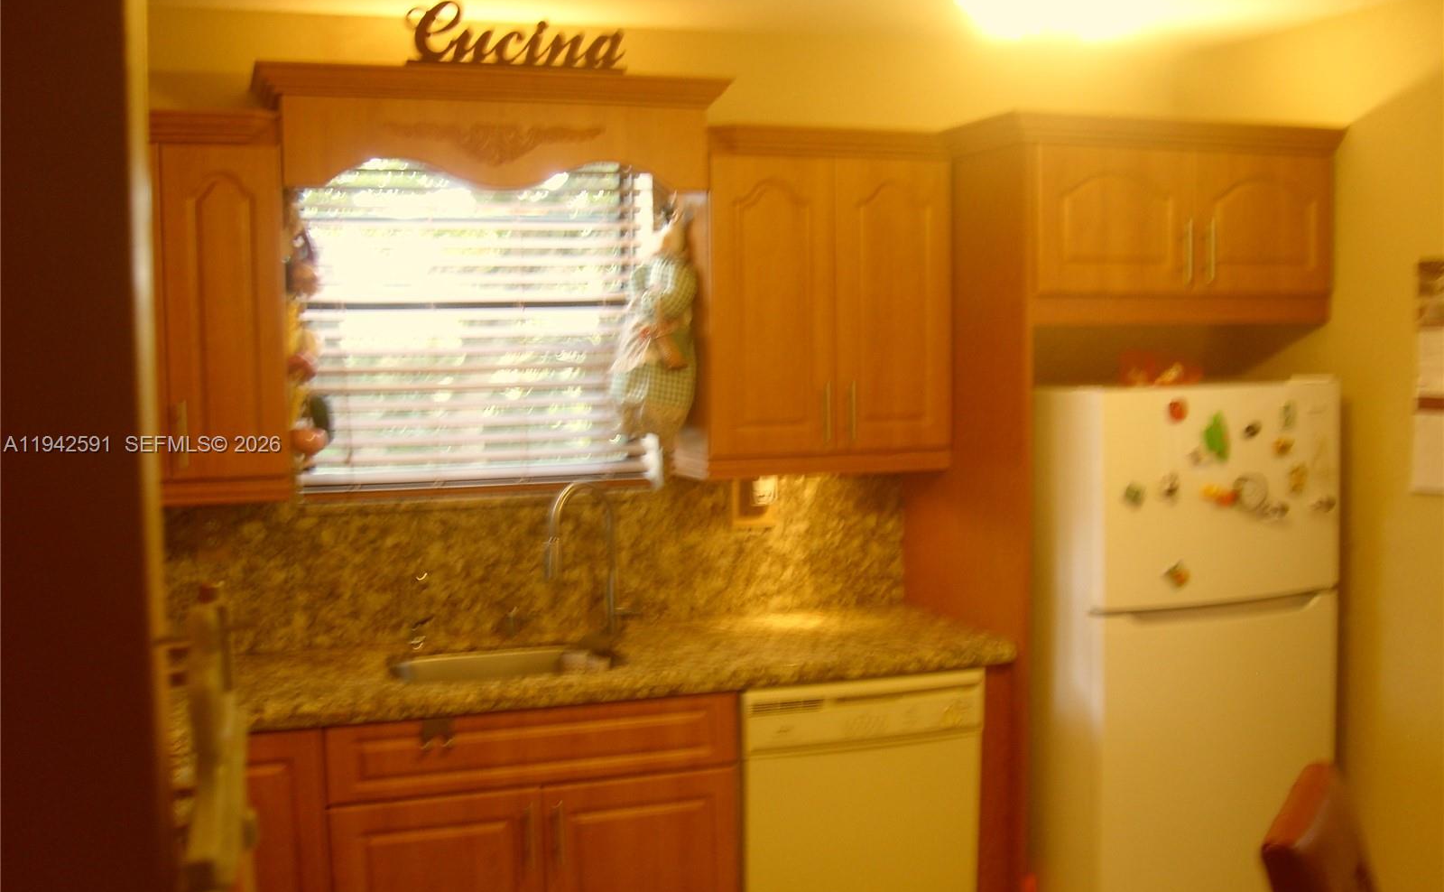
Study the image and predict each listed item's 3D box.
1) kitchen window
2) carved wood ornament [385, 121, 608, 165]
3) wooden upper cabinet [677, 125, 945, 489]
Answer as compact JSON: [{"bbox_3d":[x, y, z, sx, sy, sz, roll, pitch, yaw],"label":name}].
[{"bbox_3d":[-0.613,-0.331,3.741,0.935,0.909,0.090,-2,6,-18],"label":"kitchen window"},{"bbox_3d":[-0.522,-0.706,3.400,0.514,0.095,0.021,-2,6,-18],"label":"carved wood ornament"},{"bbox_3d":[0.240,-0.369,3.826,0.665,0.862,0.344,-2,6,-18],"label":"wooden upper cabinet"}]

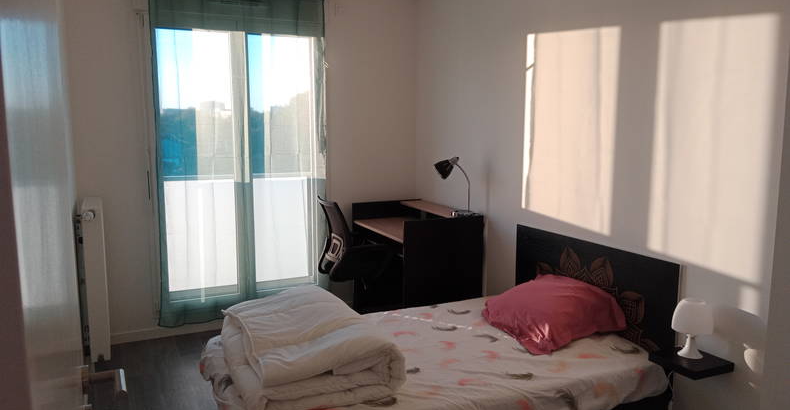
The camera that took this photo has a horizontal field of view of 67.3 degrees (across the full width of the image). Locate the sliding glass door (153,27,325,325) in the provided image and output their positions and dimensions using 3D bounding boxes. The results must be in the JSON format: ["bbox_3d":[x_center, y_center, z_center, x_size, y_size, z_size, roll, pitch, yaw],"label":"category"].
[{"bbox_3d":[-1.082,-0.234,4.359,1.232,2.077,0.078,-4,9,-26],"label":"sliding glass door"}]

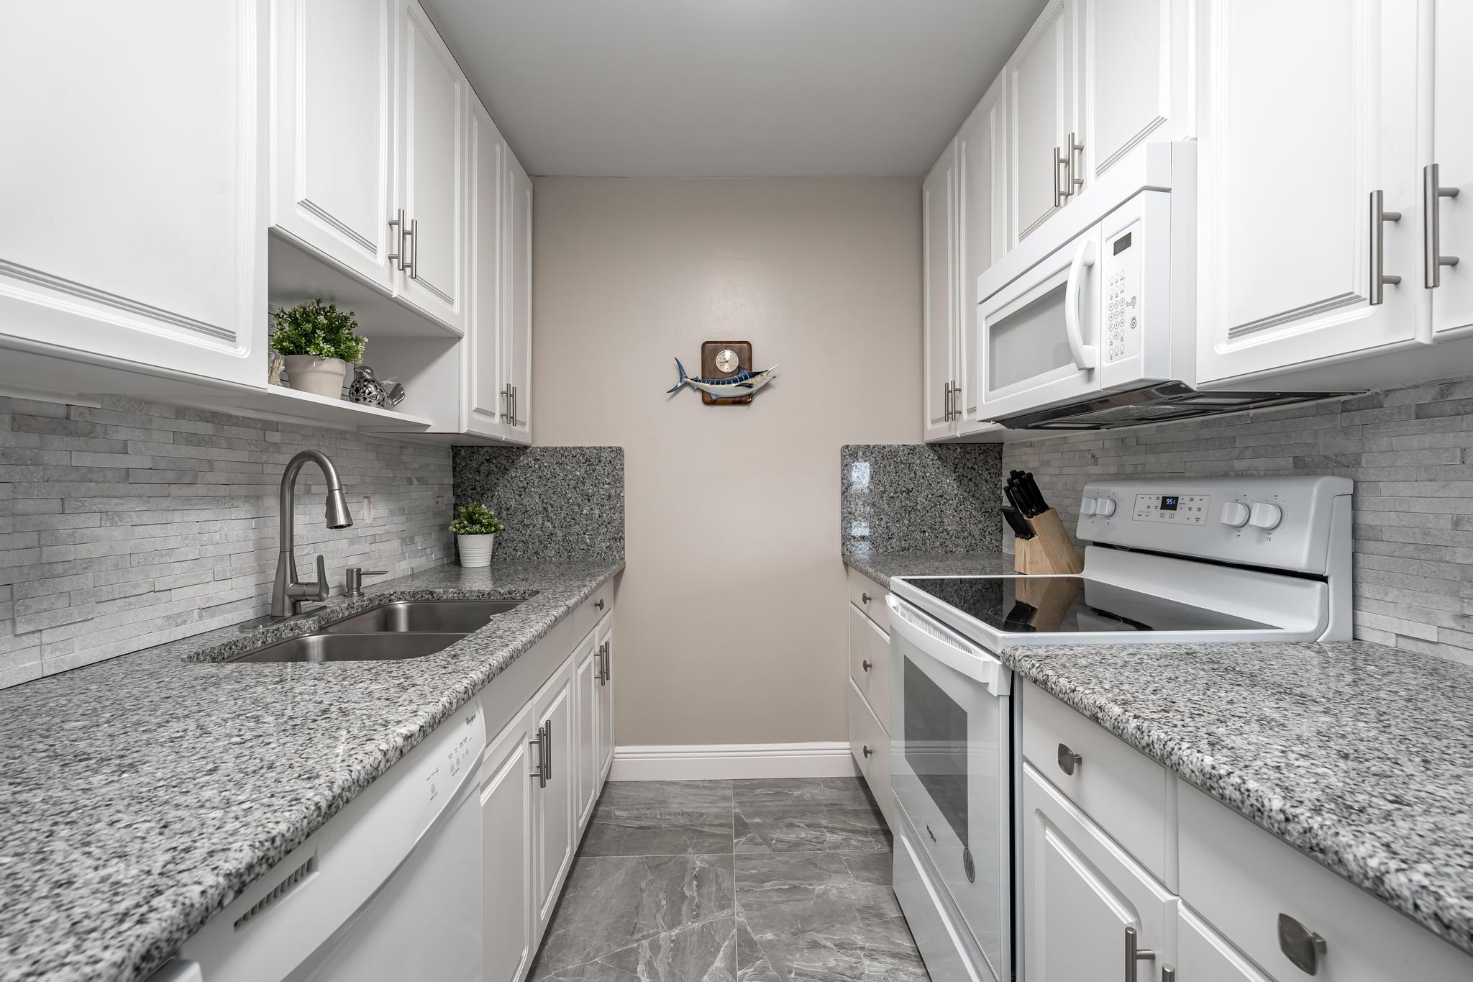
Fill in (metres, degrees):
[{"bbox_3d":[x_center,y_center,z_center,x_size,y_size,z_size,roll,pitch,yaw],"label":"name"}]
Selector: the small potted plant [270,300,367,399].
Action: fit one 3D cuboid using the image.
[{"bbox_3d":[-0.986,-0.324,1.541,0.190,0.245,0.190,0,0,-1],"label":"small potted plant"}]

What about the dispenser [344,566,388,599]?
[{"bbox_3d":[-1.015,0.250,1.798,0.121,0.077,0.050,0,0,-1],"label":"dispenser"}]

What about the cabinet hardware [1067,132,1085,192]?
[{"bbox_3d":[0.777,-0.750,1.496,0.037,0.139,0.012,0,0,-1],"label":"cabinet hardware"}]

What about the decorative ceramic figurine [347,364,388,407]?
[{"bbox_3d":[-0.986,-0.275,1.792,0.095,0.127,0.155,0,1,38],"label":"decorative ceramic figurine"}]

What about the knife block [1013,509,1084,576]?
[{"bbox_3d":[0.997,0.159,2.089,0.175,0.208,0.090,0,0,-1],"label":"knife block"}]

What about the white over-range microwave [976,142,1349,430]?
[{"bbox_3d":[0.885,-0.394,1.521,0.440,0.440,0.758,0,0,-1],"label":"white over-range microwave"}]

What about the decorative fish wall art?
[{"bbox_3d":[-0.059,-0.451,2.626,0.451,0.173,0.060,0,0,-1],"label":"decorative fish wall art"}]

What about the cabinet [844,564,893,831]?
[{"bbox_3d":[0.784,0.732,2.304,0.635,0.865,0.765,0,0,-1],"label":"cabinet"}]

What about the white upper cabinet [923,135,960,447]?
[{"bbox_3d":[0.936,-0.725,2.486,0.326,1.046,0.390,0,0,-1],"label":"white upper cabinet"}]

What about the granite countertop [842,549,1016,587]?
[{"bbox_3d":[0.772,0.282,2.300,0.670,0.035,0.760,0,0,-1],"label":"granite countertop"}]

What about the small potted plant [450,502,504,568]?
[{"bbox_3d":[-0.985,0.163,2.480,0.200,0.240,0.200,0,0,-1],"label":"small potted plant"}]

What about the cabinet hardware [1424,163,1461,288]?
[{"bbox_3d":[0.793,-0.298,0.737,0.037,0.137,0.012,0,0,-1],"label":"cabinet hardware"}]

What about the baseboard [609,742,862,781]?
[{"bbox_3d":[-0.003,1.105,2.673,1.028,0.143,0.018,0,0,-1],"label":"baseboard"}]

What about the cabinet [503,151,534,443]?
[{"bbox_3d":[-0.989,-0.724,2.473,0.328,1.073,0.343,0,0,-1],"label":"cabinet"}]

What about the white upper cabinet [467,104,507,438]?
[{"bbox_3d":[-0.981,-0.722,2.131,0.328,1.073,0.343,0,0,-1],"label":"white upper cabinet"}]

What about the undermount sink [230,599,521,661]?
[{"bbox_3d":[-0.713,0.408,1.430,0.425,0.205,0.765,0,0,-1],"label":"undermount sink"}]

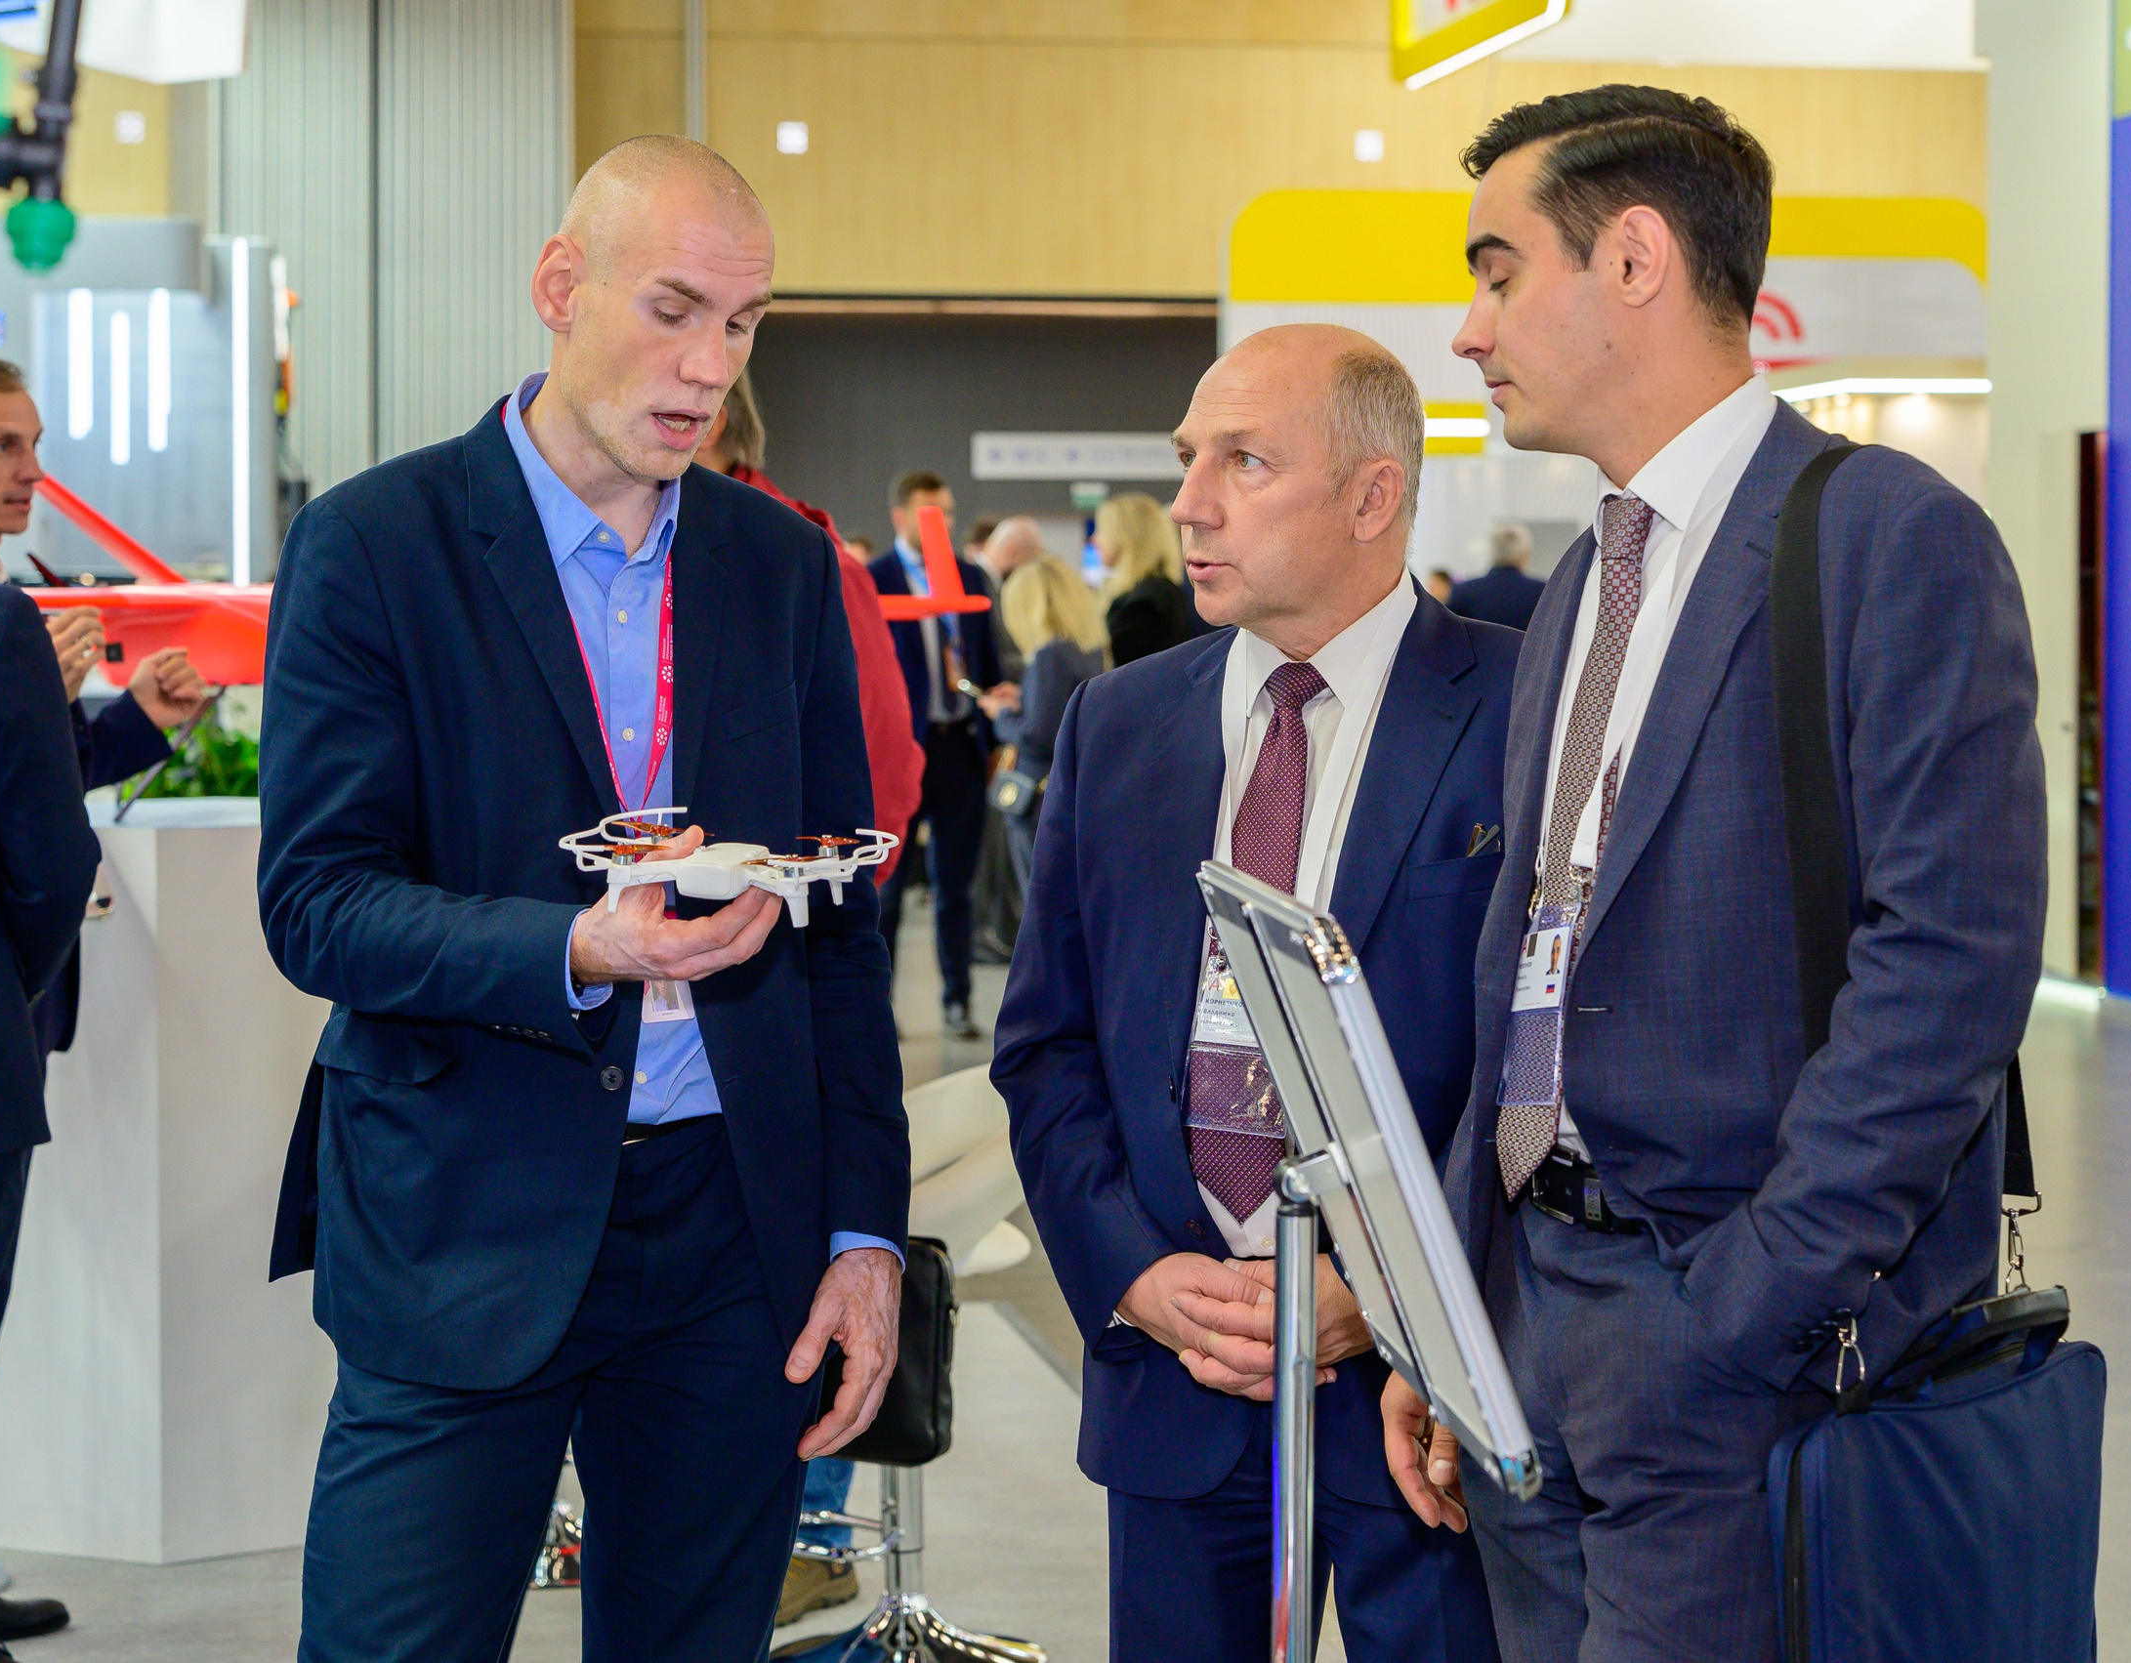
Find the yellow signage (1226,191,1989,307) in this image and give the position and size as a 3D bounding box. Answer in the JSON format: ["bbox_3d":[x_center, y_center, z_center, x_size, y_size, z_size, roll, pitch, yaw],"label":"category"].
[{"bbox_3d":[2.278,-2.442,17.500,3.200,0.480,0.150,0,3,-6],"label":"yellow signage"}]

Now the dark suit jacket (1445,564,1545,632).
[{"bbox_3d":[1.700,-0.634,16.000,0.520,0.770,0.300,1,3,11],"label":"dark suit jacket"}]

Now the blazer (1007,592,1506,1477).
[{"bbox_3d":[0.197,0.177,3.550,0.570,0.760,0.340,1,3,19],"label":"blazer"}]

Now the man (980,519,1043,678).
[{"bbox_3d":[-0.218,-0.363,16.300,0.350,1.760,0.520,1,3,21],"label":"man"}]

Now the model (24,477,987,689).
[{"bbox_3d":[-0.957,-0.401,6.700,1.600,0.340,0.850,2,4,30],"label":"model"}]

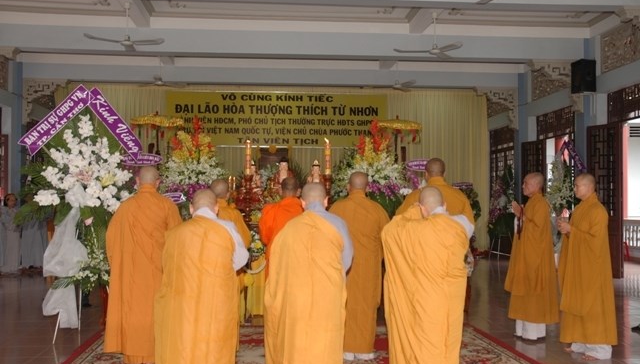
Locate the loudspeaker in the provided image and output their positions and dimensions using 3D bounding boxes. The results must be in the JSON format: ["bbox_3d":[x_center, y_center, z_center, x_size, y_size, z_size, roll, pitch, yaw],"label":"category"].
[{"bbox_3d":[4.937,-1.960,12.289,0.450,0.570,0.400,-1,7,25],"label":"loudspeaker"}]

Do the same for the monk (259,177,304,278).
[{"bbox_3d":[-0.278,0.753,5.785,0.570,1.590,0.450,0,-1,-6],"label":"monk"}]

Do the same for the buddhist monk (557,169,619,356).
[{"bbox_3d":[2.404,0.726,5.915,0.550,1.650,0.520,0,-1,-8],"label":"buddhist monk"}]

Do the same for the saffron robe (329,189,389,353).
[{"bbox_3d":[0.335,0.730,5.789,0.560,1.646,0.500,1,-2,-6],"label":"saffron robe"}]

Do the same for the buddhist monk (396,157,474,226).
[{"bbox_3d":[0.995,0.670,5.666,0.660,1.766,0.500,1,-2,-6],"label":"buddhist monk"}]

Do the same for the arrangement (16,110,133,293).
[{"bbox_3d":[-2.389,0.191,6.447,1.120,1.850,0.600,0,-1,-18],"label":"arrangement"}]

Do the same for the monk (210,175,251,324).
[{"bbox_3d":[-0.900,0.757,5.820,0.560,1.577,0.480,1,-2,-6],"label":"monk"}]

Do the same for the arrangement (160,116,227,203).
[{"bbox_3d":[-1.749,-0.216,9.074,0.880,1.383,0.720,1,-2,-6],"label":"arrangement"}]

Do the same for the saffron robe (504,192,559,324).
[{"bbox_3d":[2.135,0.773,6.625,0.500,1.334,0.500,0,-2,5],"label":"saffron robe"}]

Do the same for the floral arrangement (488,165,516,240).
[{"bbox_3d":[4.558,0.572,16.363,0.480,1.969,0.780,2,-3,-44],"label":"floral arrangement"}]

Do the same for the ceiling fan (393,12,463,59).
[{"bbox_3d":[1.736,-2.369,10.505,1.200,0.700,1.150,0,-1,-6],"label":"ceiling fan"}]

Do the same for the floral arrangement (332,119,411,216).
[{"bbox_3d":[0.709,-0.178,9.273,1.000,1.442,0.750,1,-2,-6],"label":"floral arrangement"}]

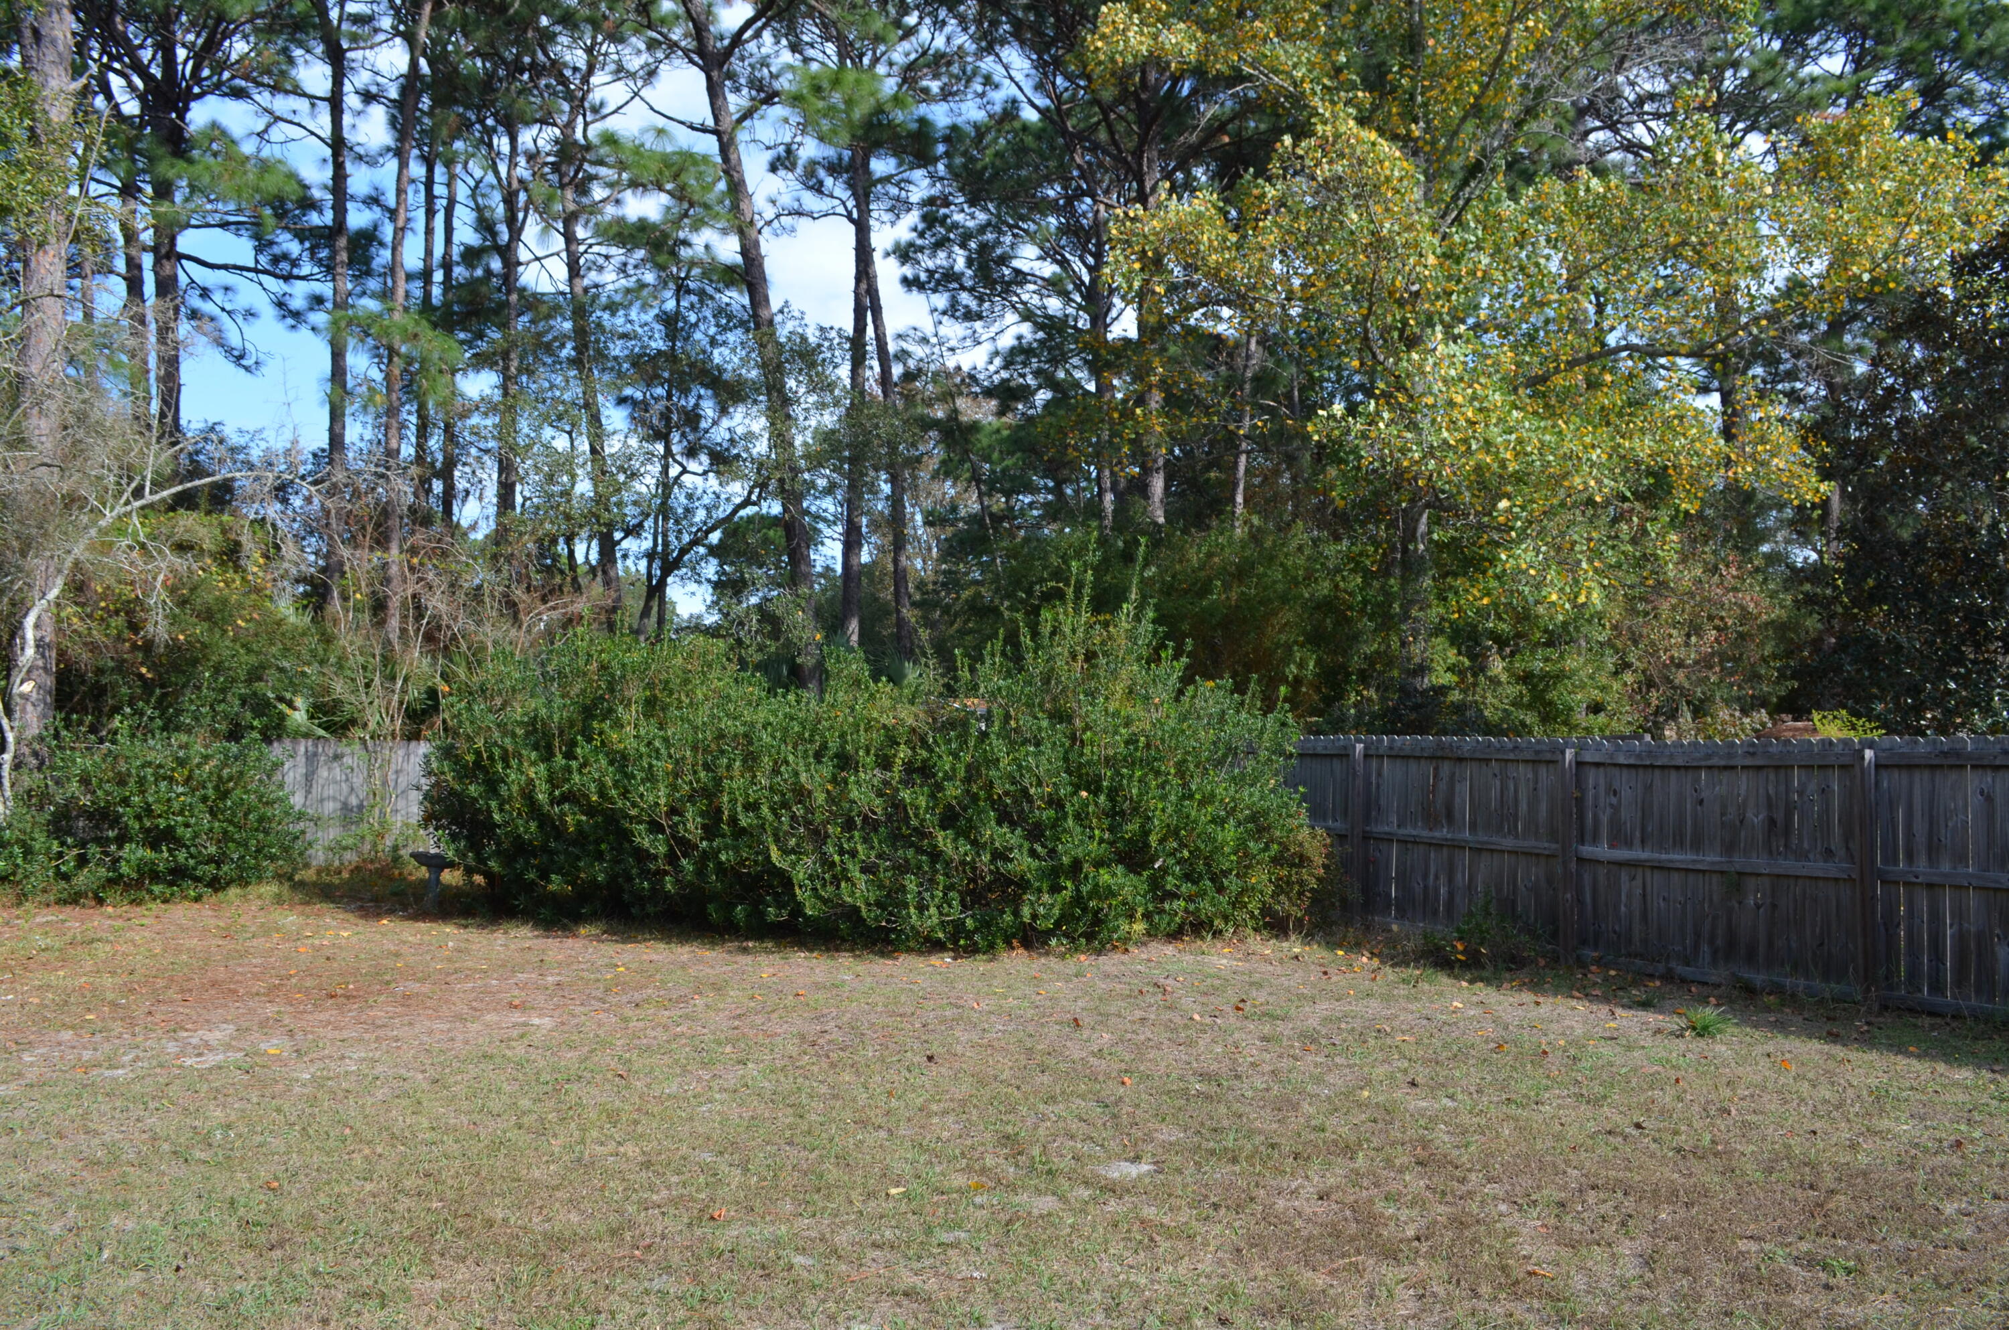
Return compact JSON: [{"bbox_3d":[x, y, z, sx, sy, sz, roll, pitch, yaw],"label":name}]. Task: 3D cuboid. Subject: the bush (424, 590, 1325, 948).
[{"bbox_3d":[-1.450,1.000,14.700,8.700,3.000,3.500,-1,-3,11],"label":"bush"}]

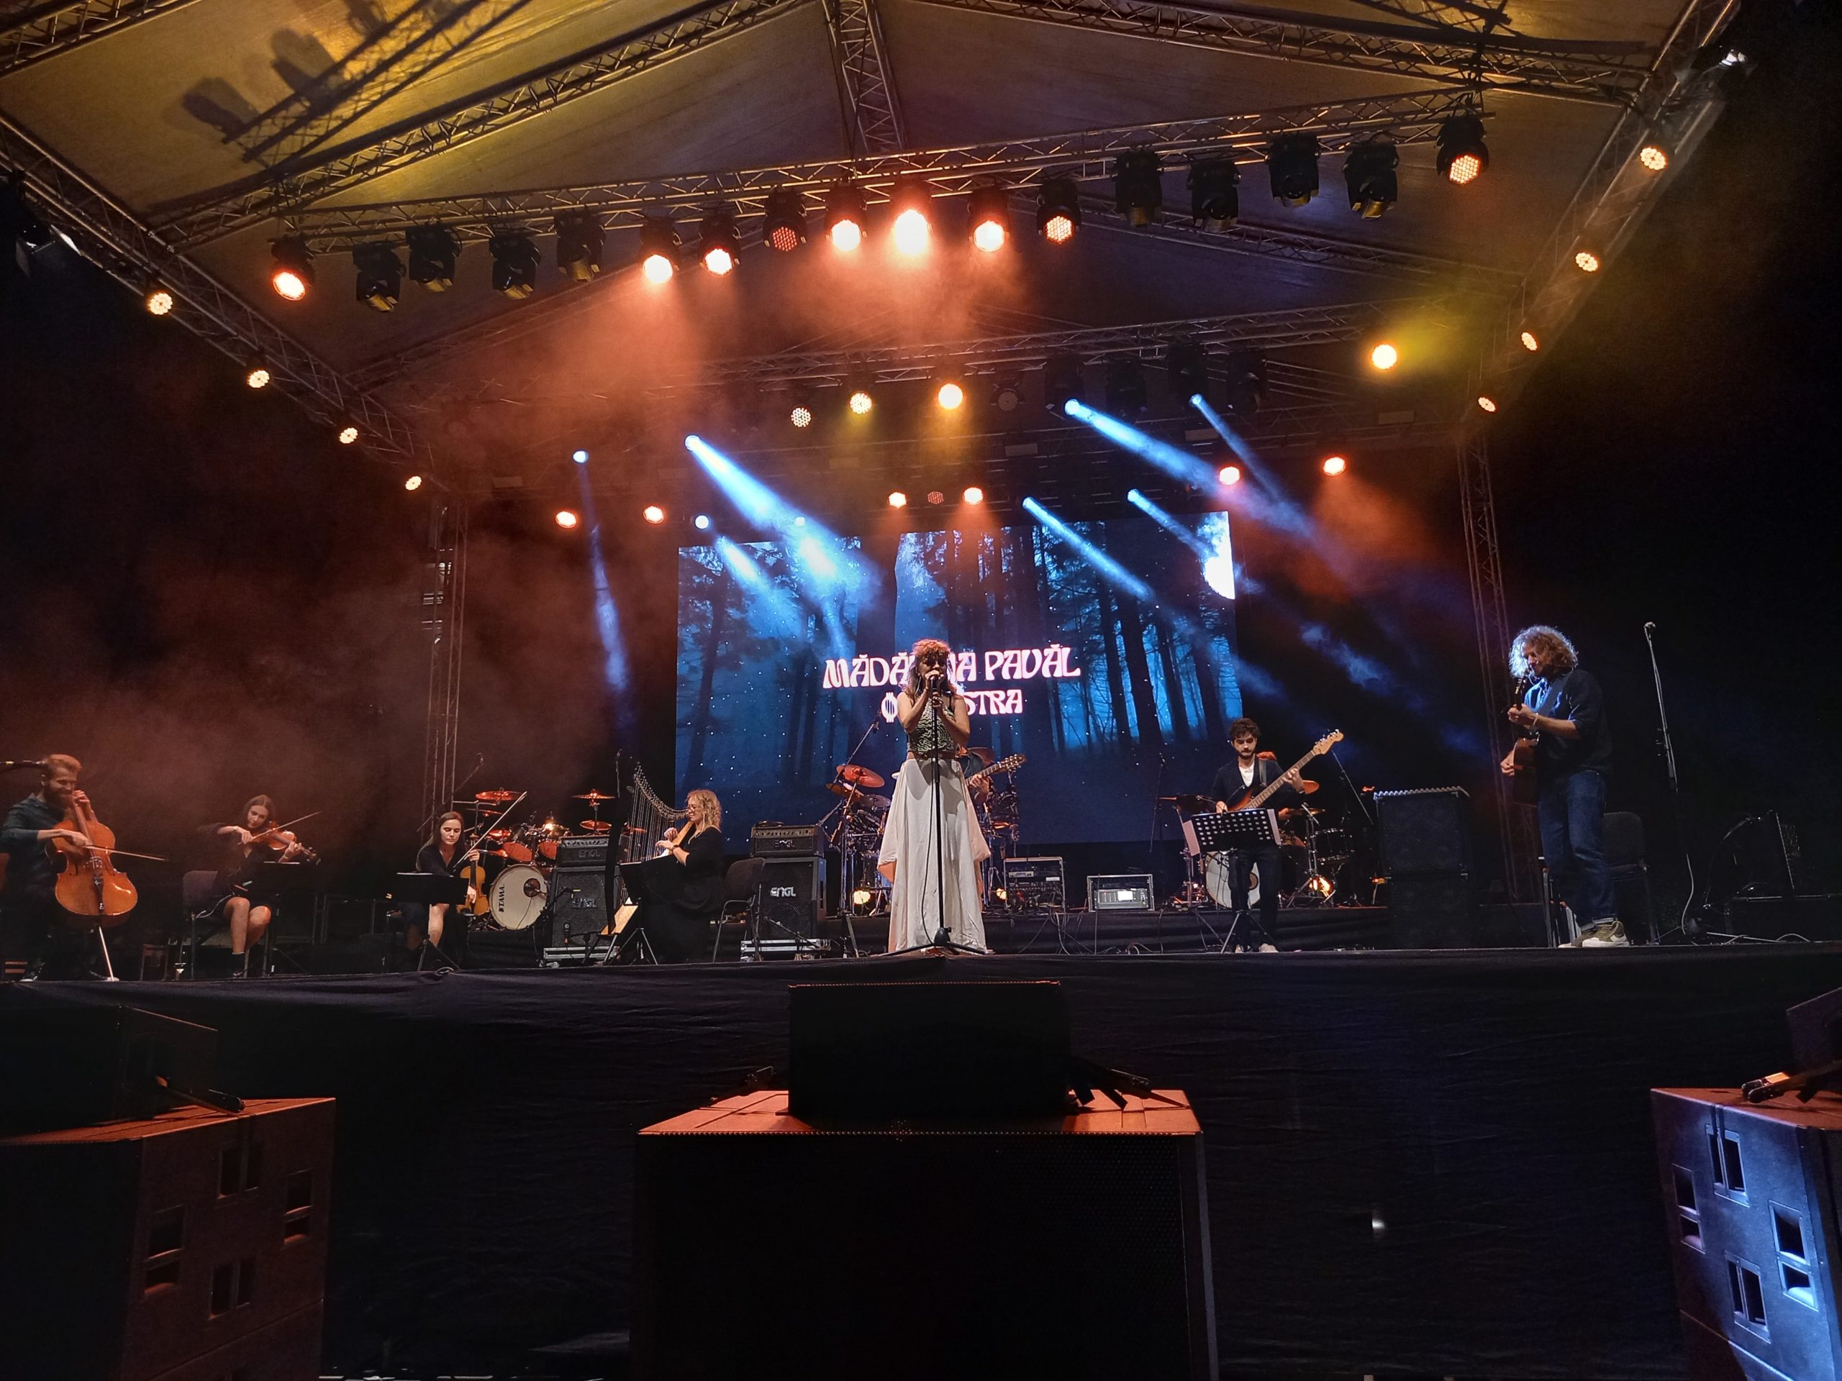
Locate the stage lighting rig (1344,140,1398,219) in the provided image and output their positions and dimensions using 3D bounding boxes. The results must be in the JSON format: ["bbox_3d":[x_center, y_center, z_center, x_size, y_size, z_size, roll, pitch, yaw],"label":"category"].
[{"bbox_3d":[3.511,-3.987,10.369,0.400,0.530,0.350,-4,-7,13],"label":"stage lighting rig"}]

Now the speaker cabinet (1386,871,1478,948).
[{"bbox_3d":[3.908,1.702,10.127,0.600,0.590,0.440,-8,-14,27],"label":"speaker cabinet"}]

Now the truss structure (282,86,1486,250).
[{"bbox_3d":[-0.605,-4.186,10.961,10.005,0.300,0.300,-3,-12,8],"label":"truss structure"}]

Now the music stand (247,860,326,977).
[{"bbox_3d":[-4.083,1.477,8.550,0.480,0.750,0.420,5,-14,-29],"label":"music stand"}]

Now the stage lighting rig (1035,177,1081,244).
[{"bbox_3d":[1.080,-3.791,10.500,0.340,0.430,0.300,-3,-12,6],"label":"stage lighting rig"}]

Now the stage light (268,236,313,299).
[{"bbox_3d":[-5.401,-3.625,11.412,0.350,0.460,0.280,-2,-12,4],"label":"stage light"}]

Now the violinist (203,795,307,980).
[{"bbox_3d":[-4.655,1.349,9.265,0.660,1.270,0.780,8,-15,-39],"label":"violinist"}]

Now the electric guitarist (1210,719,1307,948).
[{"bbox_3d":[2.534,1.086,10.031,0.660,1.750,0.500,-5,-12,17],"label":"electric guitarist"}]

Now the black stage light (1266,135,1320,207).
[{"bbox_3d":[2.880,-4.018,10.300,0.370,0.500,0.290,-3,-12,8],"label":"black stage light"}]

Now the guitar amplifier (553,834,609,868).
[{"bbox_3d":[-3.035,1.473,12.150,0.570,0.260,0.260,-1,-12,-2],"label":"guitar amplifier"}]

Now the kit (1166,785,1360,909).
[{"bbox_3d":[3.246,1.484,12.635,1.750,1.170,1.400,-3,-12,8],"label":"kit"}]

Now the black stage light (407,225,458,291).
[{"bbox_3d":[-4.126,-3.654,11.234,0.370,0.490,0.290,-3,-12,8],"label":"black stage light"}]

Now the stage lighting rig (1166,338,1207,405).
[{"bbox_3d":[2.642,-3.178,13.250,0.360,0.540,0.320,2,-13,-17],"label":"stage lighting rig"}]

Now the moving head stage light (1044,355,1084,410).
[{"bbox_3d":[1.442,-3.106,13.428,0.370,0.560,0.340,2,-12,-13],"label":"moving head stage light"}]

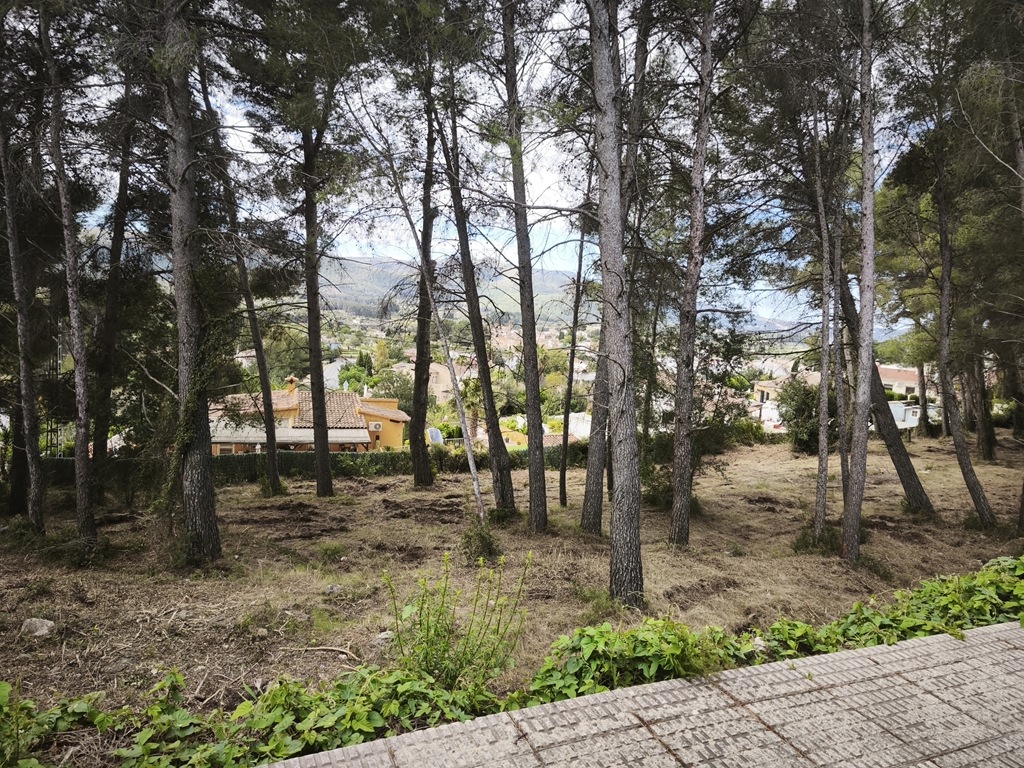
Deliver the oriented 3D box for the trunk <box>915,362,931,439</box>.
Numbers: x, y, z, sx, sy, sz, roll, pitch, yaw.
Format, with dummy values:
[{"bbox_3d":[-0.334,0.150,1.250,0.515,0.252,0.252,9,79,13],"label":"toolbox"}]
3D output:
[{"bbox_3d":[13.365,0.545,22.178,0.340,2.510,0.330,-6,6,1],"label":"trunk"}]

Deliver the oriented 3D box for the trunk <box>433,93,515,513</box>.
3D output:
[{"bbox_3d":[-0.623,-1.174,10.348,0.330,6.320,0.320,-8,6,1],"label":"trunk"}]

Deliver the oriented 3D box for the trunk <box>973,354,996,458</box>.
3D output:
[{"bbox_3d":[12.602,0.625,18.165,0.370,2.864,0.360,-9,6,1],"label":"trunk"}]

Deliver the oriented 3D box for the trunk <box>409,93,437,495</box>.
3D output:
[{"bbox_3d":[-1.547,-1.591,12.029,0.440,6.893,0.380,1,6,-7],"label":"trunk"}]

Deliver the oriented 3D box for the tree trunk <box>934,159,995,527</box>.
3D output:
[{"bbox_3d":[7.190,-0.574,11.000,0.501,6.041,0.320,-11,6,1],"label":"tree trunk"}]

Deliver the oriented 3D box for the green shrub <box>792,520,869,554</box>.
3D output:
[{"bbox_3d":[4.532,2.184,9.681,1.020,0.450,0.800,0,6,0],"label":"green shrub"}]

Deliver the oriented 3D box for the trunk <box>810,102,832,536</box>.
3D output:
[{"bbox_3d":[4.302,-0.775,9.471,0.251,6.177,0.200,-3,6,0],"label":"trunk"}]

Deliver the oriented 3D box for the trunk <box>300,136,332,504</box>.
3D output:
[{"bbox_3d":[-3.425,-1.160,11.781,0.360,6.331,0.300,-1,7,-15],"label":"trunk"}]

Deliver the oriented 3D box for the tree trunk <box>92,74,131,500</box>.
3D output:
[{"bbox_3d":[-7.282,-1.572,12.404,0.312,7.668,0.300,7,6,-1],"label":"tree trunk"}]

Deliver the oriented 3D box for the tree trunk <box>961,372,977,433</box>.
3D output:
[{"bbox_3d":[14.869,0.608,22.185,0.307,2.007,0.300,-10,6,1],"label":"tree trunk"}]

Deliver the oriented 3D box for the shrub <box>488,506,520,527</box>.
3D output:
[{"bbox_3d":[-0.125,1.947,10.000,0.485,0.245,0.450,4,6,0],"label":"shrub"}]

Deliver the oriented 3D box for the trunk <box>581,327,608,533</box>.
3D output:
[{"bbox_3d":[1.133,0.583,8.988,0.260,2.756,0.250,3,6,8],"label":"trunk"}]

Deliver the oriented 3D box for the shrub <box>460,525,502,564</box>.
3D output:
[{"bbox_3d":[-0.336,1.769,7.500,0.449,0.385,0.450,3,6,-2],"label":"shrub"}]

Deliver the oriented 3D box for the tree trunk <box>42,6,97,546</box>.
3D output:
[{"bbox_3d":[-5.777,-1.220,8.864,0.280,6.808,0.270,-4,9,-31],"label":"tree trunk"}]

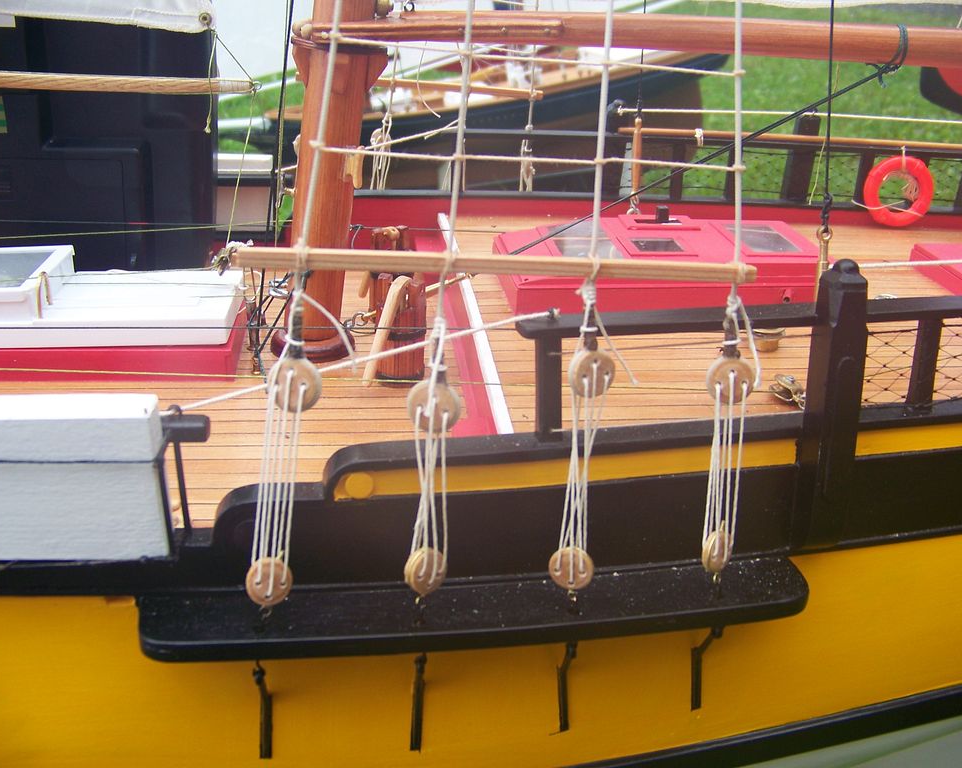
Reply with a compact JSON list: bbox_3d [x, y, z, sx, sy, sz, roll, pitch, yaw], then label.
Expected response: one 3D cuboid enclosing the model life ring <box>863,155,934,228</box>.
[{"bbox_3d":[0.268,-0.123,0.664,0.046,0.046,0.011,-2,15,-5],"label":"model life ring"}]

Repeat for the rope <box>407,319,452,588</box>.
[{"bbox_3d":[-0.019,0.026,0.382,0.017,0.103,0.012,1,10,-9],"label":"rope"}]

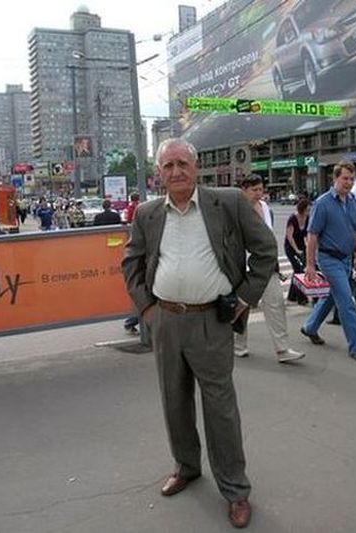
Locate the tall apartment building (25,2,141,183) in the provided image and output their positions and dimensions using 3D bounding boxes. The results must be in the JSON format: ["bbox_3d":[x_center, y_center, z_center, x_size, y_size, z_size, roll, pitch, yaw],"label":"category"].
[{"bbox_3d":[-44.226,-75.445,240.766,46.000,90.000,21.000,-3,8,-21],"label":"tall apartment building"}]

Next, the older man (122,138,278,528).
[{"bbox_3d":[0.106,0.283,2.408,0.680,1.710,0.480,2,8,18],"label":"older man"}]

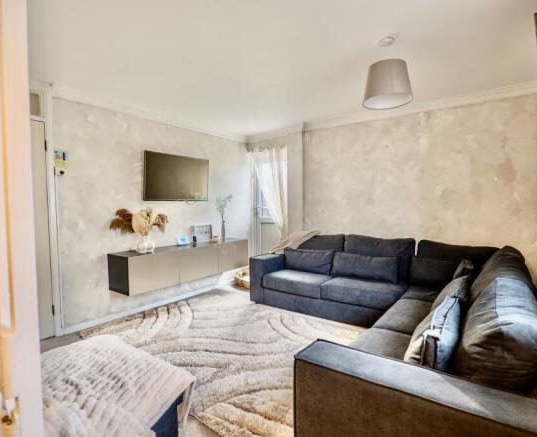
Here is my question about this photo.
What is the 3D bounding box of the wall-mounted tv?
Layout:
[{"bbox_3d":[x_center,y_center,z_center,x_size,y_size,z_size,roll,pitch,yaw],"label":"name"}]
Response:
[{"bbox_3d":[-1.143,-0.503,3.694,0.060,0.563,0.982,6,6,35],"label":"wall-mounted tv"}]

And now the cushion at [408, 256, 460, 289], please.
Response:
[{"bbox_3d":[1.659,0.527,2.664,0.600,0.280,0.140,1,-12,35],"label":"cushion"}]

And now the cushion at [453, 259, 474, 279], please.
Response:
[{"bbox_3d":[1.485,0.524,2.283,0.140,0.400,0.420,27,17,32],"label":"cushion"}]

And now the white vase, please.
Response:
[{"bbox_3d":[-1.309,0.269,3.111,0.165,0.200,0.175,1,3,35],"label":"white vase"}]

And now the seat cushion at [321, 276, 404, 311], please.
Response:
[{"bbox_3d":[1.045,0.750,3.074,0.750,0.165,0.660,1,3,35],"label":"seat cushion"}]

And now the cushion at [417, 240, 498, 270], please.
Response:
[{"bbox_3d":[1.835,0.435,2.781,0.700,0.430,0.200,1,-12,35],"label":"cushion"}]

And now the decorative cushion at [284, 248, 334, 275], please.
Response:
[{"bbox_3d":[0.508,0.542,3.669,0.650,0.270,0.140,1,-11,35],"label":"decorative cushion"}]

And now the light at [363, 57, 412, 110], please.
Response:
[{"bbox_3d":[0.810,-0.906,1.980,0.316,0.235,0.316,1,3,35],"label":"light"}]

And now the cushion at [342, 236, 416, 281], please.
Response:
[{"bbox_3d":[1.229,0.441,3.310,0.750,0.460,0.200,1,-9,35],"label":"cushion"}]

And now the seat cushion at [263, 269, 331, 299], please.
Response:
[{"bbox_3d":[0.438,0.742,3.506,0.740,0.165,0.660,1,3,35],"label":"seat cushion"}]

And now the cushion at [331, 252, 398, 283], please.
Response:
[{"bbox_3d":[1.033,0.514,3.147,0.680,0.280,0.140,1,-12,35],"label":"cushion"}]

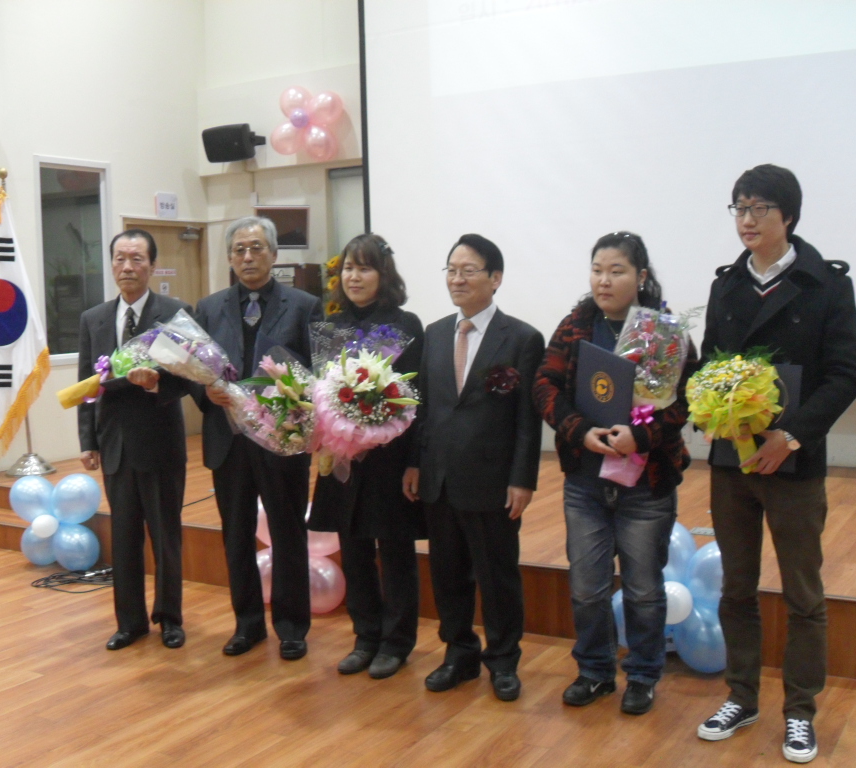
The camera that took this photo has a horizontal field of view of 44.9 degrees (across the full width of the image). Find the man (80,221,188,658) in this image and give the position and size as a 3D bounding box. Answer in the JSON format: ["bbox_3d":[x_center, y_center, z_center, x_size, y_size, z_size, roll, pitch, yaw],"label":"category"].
[{"bbox_3d":[-1.198,0.220,4.218,0.490,1.690,0.360,0,5,10],"label":"man"}]

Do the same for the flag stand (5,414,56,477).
[{"bbox_3d":[-2.736,0.395,7.120,0.350,0.390,0.350,-1,4,0],"label":"flag stand"}]

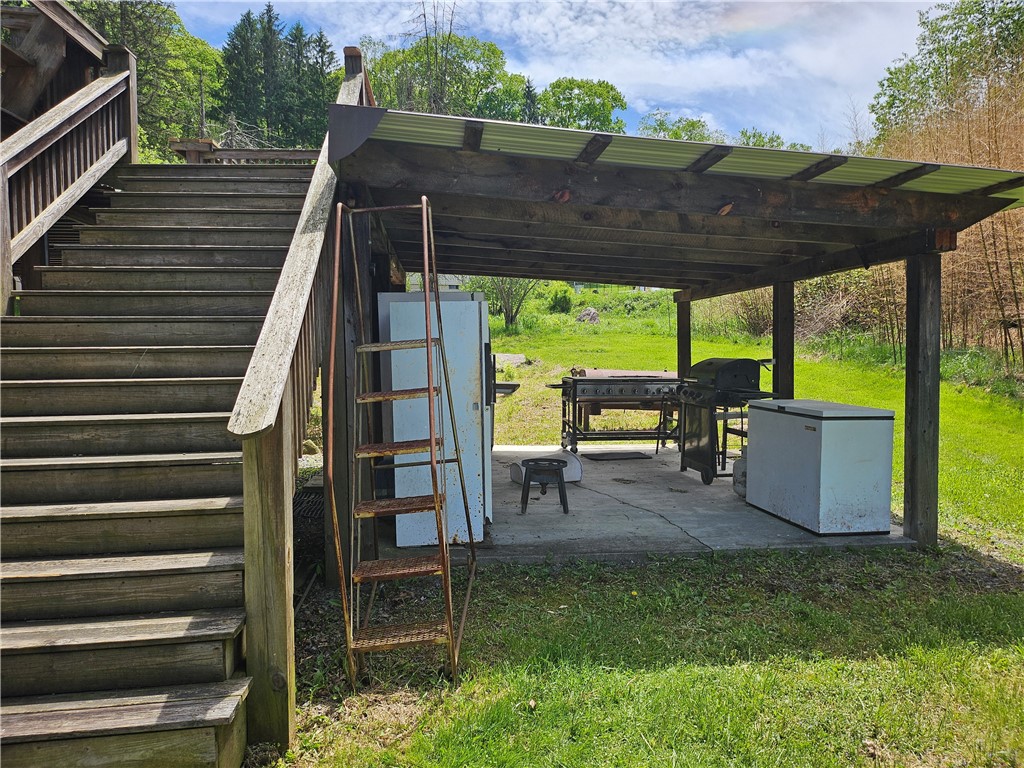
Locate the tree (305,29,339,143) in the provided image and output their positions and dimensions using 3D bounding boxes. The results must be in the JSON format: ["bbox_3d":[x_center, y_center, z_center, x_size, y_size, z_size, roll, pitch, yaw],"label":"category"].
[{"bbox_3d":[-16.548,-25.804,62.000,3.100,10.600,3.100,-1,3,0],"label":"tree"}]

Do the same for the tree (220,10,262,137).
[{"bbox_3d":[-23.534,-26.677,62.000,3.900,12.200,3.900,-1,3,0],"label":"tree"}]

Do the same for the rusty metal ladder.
[{"bbox_3d":[-0.562,0.154,3.502,0.561,2.173,1.204,-4,5,-2],"label":"rusty metal ladder"}]

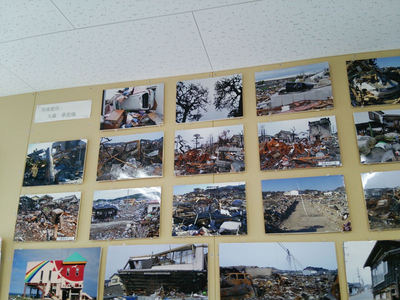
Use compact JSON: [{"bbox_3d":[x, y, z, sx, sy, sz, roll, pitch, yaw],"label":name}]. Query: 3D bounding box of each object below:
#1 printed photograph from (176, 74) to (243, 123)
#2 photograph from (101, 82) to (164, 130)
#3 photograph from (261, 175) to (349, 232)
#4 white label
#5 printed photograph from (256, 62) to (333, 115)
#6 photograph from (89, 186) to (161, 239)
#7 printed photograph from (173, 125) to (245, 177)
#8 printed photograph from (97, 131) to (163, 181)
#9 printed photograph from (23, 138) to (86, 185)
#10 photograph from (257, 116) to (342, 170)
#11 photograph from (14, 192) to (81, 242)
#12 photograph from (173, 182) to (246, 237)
[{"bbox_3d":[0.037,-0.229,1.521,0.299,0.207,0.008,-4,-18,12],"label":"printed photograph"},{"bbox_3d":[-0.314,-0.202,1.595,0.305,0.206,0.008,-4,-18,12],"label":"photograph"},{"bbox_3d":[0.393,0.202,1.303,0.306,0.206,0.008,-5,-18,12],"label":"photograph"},{"bbox_3d":[-0.664,-0.188,1.674,0.297,0.094,0.005,-4,-18,12],"label":"white label"},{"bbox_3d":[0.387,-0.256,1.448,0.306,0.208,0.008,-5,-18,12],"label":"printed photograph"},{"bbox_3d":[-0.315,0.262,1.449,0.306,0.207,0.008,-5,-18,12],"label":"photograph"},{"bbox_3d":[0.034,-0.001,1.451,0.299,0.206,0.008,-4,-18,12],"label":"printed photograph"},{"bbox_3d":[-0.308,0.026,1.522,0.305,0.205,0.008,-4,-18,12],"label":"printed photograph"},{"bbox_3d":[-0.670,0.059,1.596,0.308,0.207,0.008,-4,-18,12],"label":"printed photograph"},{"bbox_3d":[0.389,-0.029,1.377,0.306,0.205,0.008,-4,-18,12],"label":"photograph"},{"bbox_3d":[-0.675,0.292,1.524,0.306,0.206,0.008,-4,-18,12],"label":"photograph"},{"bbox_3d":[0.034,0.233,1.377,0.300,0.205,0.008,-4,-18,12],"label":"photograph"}]

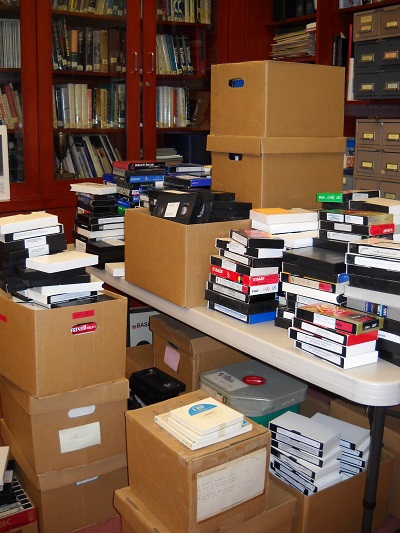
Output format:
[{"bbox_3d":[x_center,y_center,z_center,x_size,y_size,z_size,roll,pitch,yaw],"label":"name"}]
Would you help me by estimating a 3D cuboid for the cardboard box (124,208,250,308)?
[{"bbox_3d":[-0.025,-0.053,2.051,0.317,0.260,0.396,-8,16,-35],"label":"cardboard box"}]

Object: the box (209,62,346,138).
[{"bbox_3d":[0.300,-0.635,2.263,0.407,0.259,0.312,-9,16,-36],"label":"box"}]

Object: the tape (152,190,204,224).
[{"bbox_3d":[-0.081,-0.196,1.964,0.187,0.103,0.025,13,-2,42],"label":"tape"}]

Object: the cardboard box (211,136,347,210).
[{"bbox_3d":[0.292,-0.366,2.273,0.413,0.265,0.330,-7,15,-32],"label":"cardboard box"}]

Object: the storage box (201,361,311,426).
[{"bbox_3d":[0.197,0.589,2.200,0.271,0.330,0.294,-9,16,-36],"label":"storage box"}]

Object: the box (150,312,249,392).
[{"bbox_3d":[0.058,0.348,2.400,0.415,0.268,0.329,-7,15,-32],"label":"box"}]

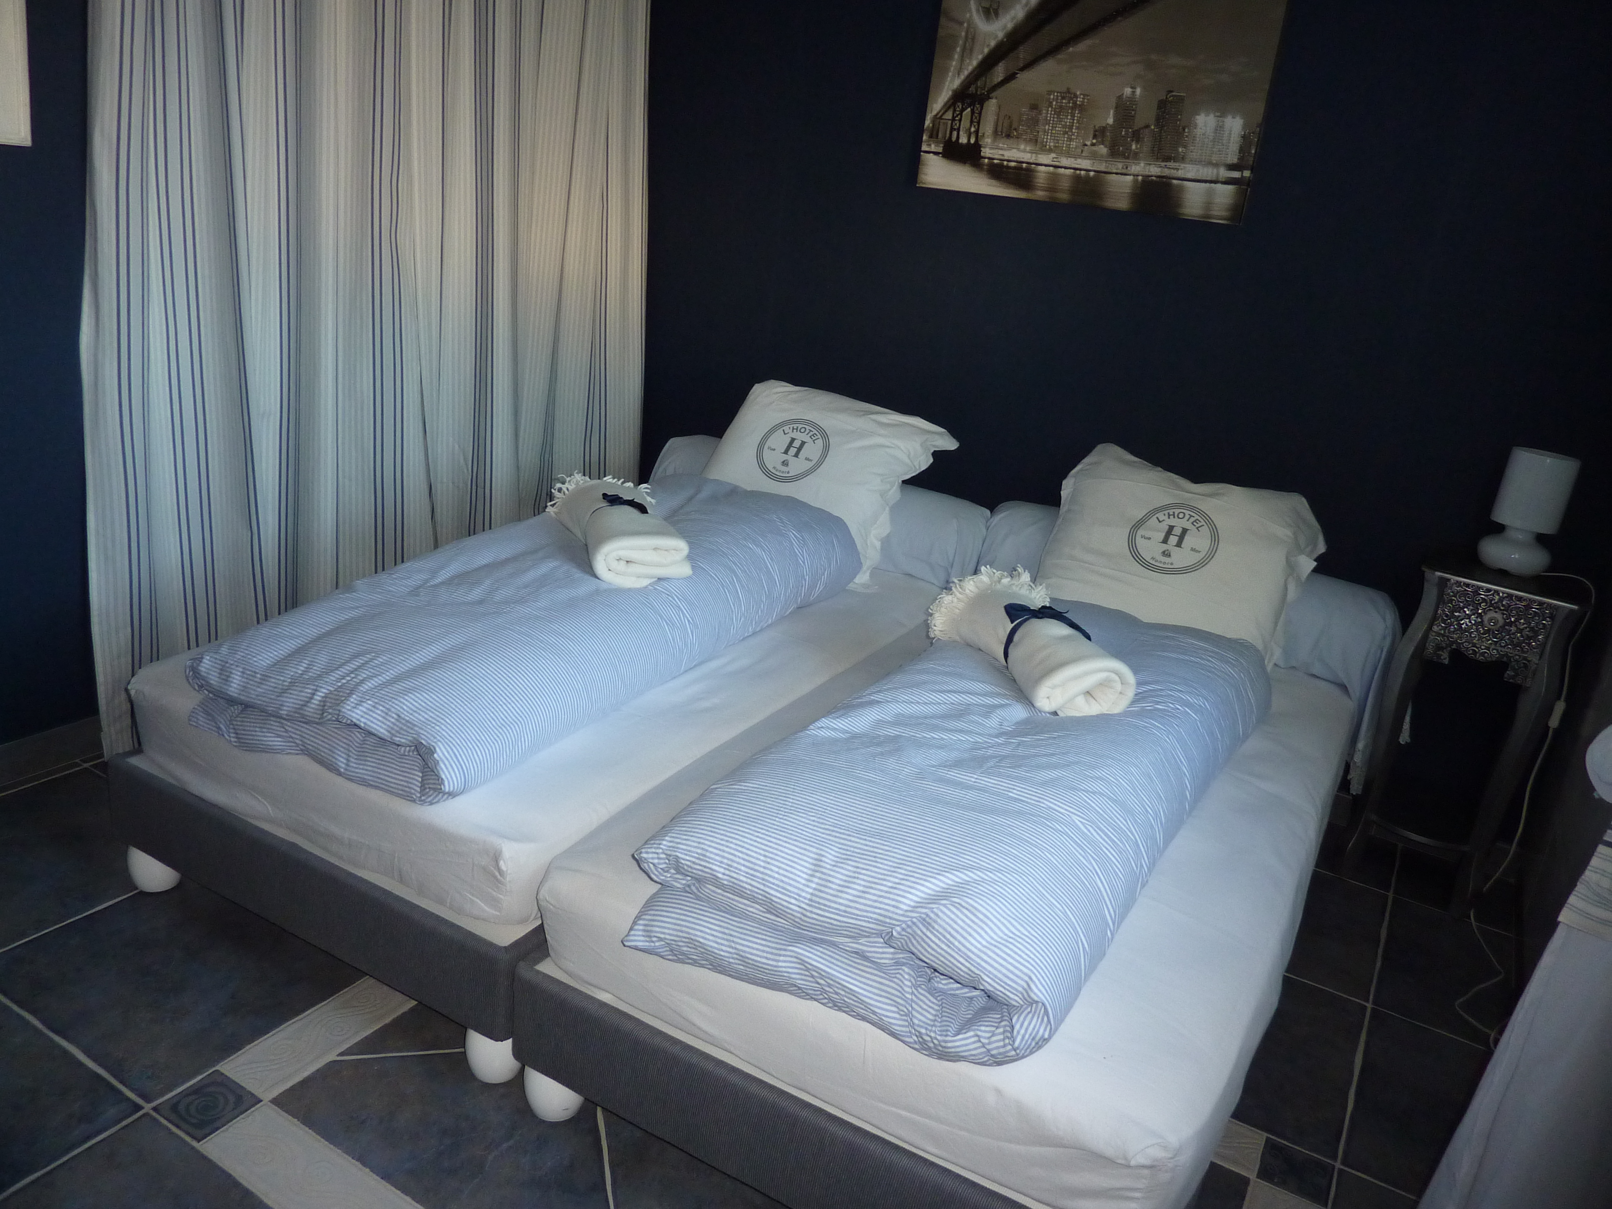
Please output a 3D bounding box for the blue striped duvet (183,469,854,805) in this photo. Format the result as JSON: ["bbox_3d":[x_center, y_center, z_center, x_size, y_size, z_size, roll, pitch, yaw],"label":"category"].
[{"bbox_3d":[-0.447,-0.043,2.529,0.640,0.190,1.620,16,21,23],"label":"blue striped duvet"}]

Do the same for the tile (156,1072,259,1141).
[{"bbox_3d":[-0.869,0.730,1.692,0.107,0.010,0.107,17,21,26],"label":"tile"}]

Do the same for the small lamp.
[{"bbox_3d":[1.561,-0.196,2.518,0.142,0.262,0.142,17,21,26],"label":"small lamp"}]

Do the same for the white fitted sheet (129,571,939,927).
[{"bbox_3d":[-0.342,0.086,2.705,0.890,0.165,1.890,16,21,25],"label":"white fitted sheet"}]

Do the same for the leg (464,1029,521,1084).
[{"bbox_3d":[-0.479,0.691,1.796,0.092,0.090,0.092,16,21,25],"label":"leg"}]

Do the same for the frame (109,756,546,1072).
[{"bbox_3d":[-0.383,0.251,2.725,0.920,0.170,1.910,16,21,25],"label":"frame"}]

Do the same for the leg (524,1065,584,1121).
[{"bbox_3d":[-0.374,0.724,1.740,0.092,0.090,0.092,6,19,-2],"label":"leg"}]

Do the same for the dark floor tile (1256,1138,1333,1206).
[{"bbox_3d":[0.768,0.891,1.823,0.107,0.010,0.107,17,21,26],"label":"dark floor tile"}]

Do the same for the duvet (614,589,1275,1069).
[{"bbox_3d":[0.377,0.217,2.076,0.640,0.190,1.580,16,21,25],"label":"duvet"}]

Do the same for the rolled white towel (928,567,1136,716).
[{"bbox_3d":[0.421,0.068,2.141,0.190,0.130,0.410,1,20,-16],"label":"rolled white towel"}]

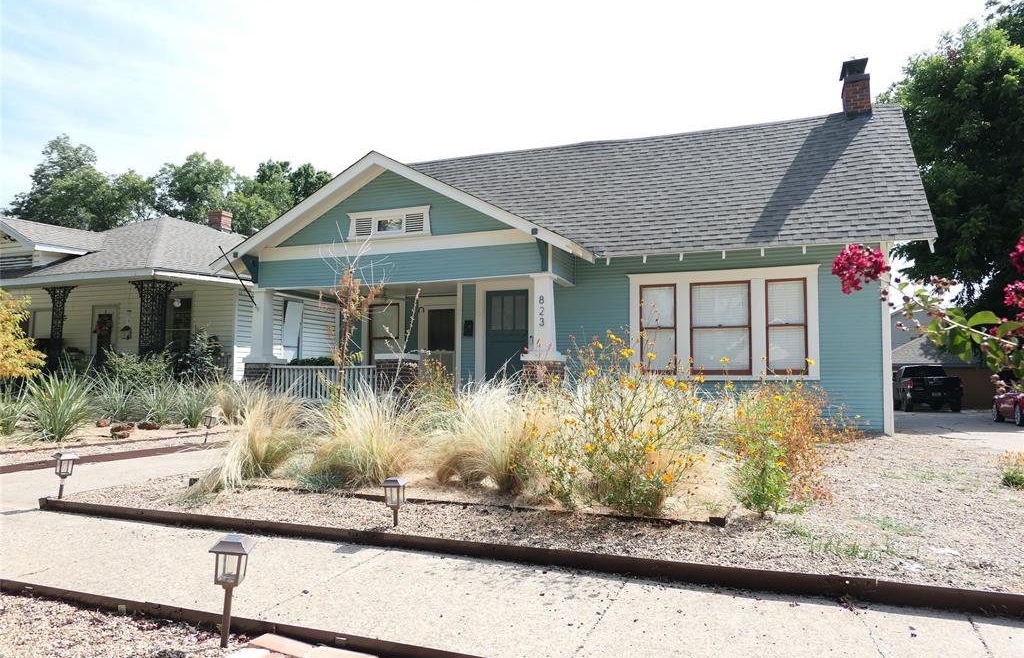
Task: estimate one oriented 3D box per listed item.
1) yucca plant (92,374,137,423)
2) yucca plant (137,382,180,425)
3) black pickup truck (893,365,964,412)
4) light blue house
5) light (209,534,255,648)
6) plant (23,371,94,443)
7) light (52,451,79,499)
[{"bbox_3d":[-7.169,1.230,12.365,0.780,0.870,0.780,2,-4,-30],"label":"yucca plant"},{"bbox_3d":[-6.225,1.277,12.075,0.740,0.750,0.740,2,-4,-27],"label":"yucca plant"},{"bbox_3d":[16.746,2.276,27.870,1.960,1.860,5.500,-1,-4,23],"label":"black pickup truck"},{"bbox_3d":[1.832,-1.736,16.196,13.100,7.400,10.300,-1,-4,23],"label":"light blue house"},{"bbox_3d":[-1.056,0.986,2.550,0.137,0.410,0.137,4,0,-5],"label":"light"},{"bbox_3d":[-6.124,1.008,9.245,0.860,0.970,0.860,2,-4,-33],"label":"plant"},{"bbox_3d":[-3.470,1.133,5.274,0.139,0.345,0.139,2,-5,33],"label":"light"}]

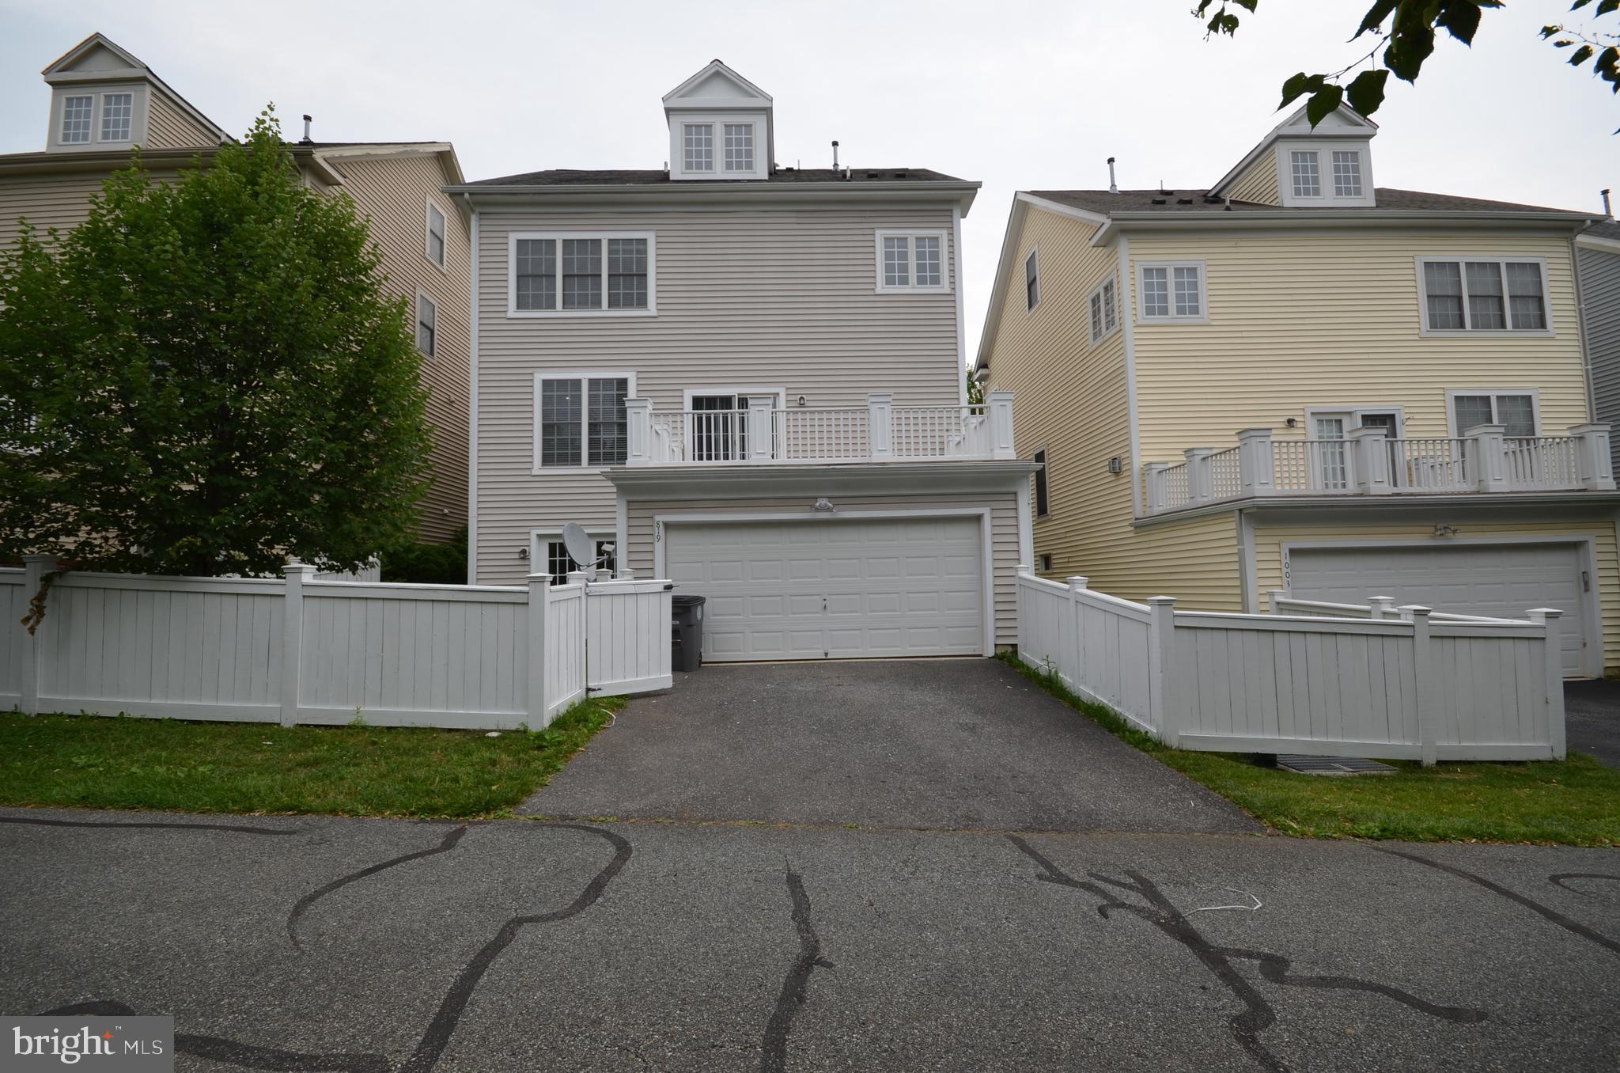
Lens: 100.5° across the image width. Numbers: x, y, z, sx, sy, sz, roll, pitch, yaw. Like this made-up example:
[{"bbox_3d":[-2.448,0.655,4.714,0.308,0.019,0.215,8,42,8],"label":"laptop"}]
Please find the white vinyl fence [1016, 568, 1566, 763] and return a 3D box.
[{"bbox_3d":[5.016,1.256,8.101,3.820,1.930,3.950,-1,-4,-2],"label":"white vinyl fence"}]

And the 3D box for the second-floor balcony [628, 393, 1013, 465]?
[{"bbox_3d":[0.126,-1.487,11.830,5.940,1.090,3.400,-1,-4,-2],"label":"second-floor balcony"}]

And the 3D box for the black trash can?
[{"bbox_3d":[-1.883,1.408,9.761,0.650,1.070,0.680,-2,-4,10],"label":"black trash can"}]

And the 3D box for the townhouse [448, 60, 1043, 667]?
[{"bbox_3d":[-1.922,-4.016,16.771,10.760,12.730,13.160,-1,-4,-2],"label":"townhouse"}]

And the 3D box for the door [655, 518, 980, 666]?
[{"bbox_3d":[0.233,0.808,10.259,4.797,2.152,0.120,-1,-4,-2],"label":"door"}]

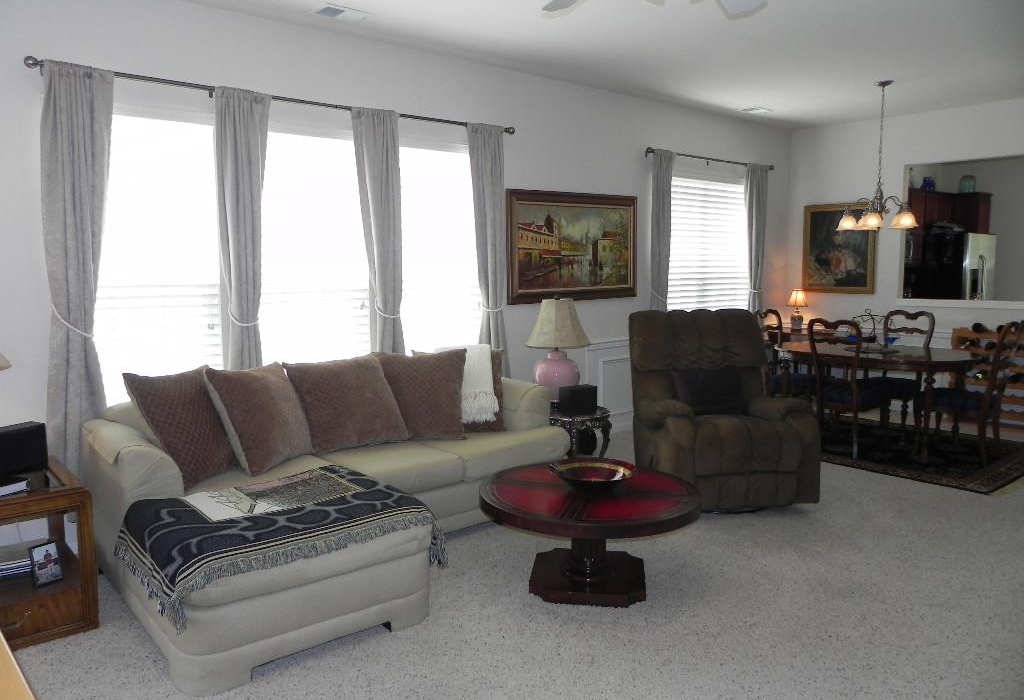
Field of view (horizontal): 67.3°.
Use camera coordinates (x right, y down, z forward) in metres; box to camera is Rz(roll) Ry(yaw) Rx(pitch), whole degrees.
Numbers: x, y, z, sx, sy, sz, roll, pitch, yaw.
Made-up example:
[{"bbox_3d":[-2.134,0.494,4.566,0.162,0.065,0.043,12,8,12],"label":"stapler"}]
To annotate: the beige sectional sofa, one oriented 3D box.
[{"bbox_3d":[-0.604,0.617,3.771,2.360,0.780,1.520,-5,8,-38],"label":"beige sectional sofa"}]

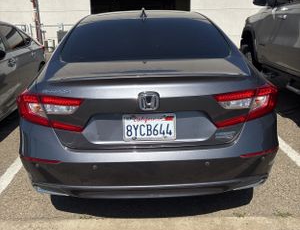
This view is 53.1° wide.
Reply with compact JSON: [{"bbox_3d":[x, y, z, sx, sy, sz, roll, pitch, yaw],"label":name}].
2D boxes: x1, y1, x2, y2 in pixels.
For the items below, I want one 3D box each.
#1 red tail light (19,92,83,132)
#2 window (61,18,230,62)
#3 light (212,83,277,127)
[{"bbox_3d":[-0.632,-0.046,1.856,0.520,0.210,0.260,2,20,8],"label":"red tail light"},{"bbox_3d":[-0.035,-0.614,2.396,1.230,0.100,0.820,-2,38,-1],"label":"window"},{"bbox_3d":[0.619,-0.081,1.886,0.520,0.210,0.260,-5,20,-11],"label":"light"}]

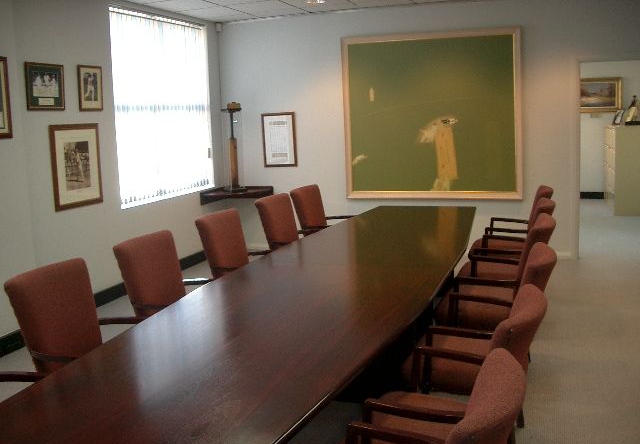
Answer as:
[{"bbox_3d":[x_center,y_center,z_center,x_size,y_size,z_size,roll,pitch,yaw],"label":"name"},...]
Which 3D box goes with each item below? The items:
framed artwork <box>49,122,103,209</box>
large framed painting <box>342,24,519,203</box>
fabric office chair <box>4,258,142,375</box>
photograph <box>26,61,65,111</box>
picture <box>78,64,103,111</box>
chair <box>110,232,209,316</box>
[{"bbox_3d":[-1.995,-0.462,5.353,0.030,0.690,0.620,1,10,19],"label":"framed artwork"},{"bbox_3d":[1.168,-1.114,6.855,1.900,1.747,0.060,1,9,20],"label":"large framed painting"},{"bbox_3d":[-0.893,0.652,2.706,0.600,0.940,0.580,1,9,20],"label":"fabric office chair"},{"bbox_3d":[-2.101,-1.038,4.986,0.025,0.365,0.435,1,10,19],"label":"photograph"},{"bbox_3d":[-1.922,-1.116,5.410,0.030,0.370,0.293,1,9,20],"label":"picture"},{"bbox_3d":[-0.660,0.546,3.384,0.600,0.940,0.580,1,9,20],"label":"chair"}]

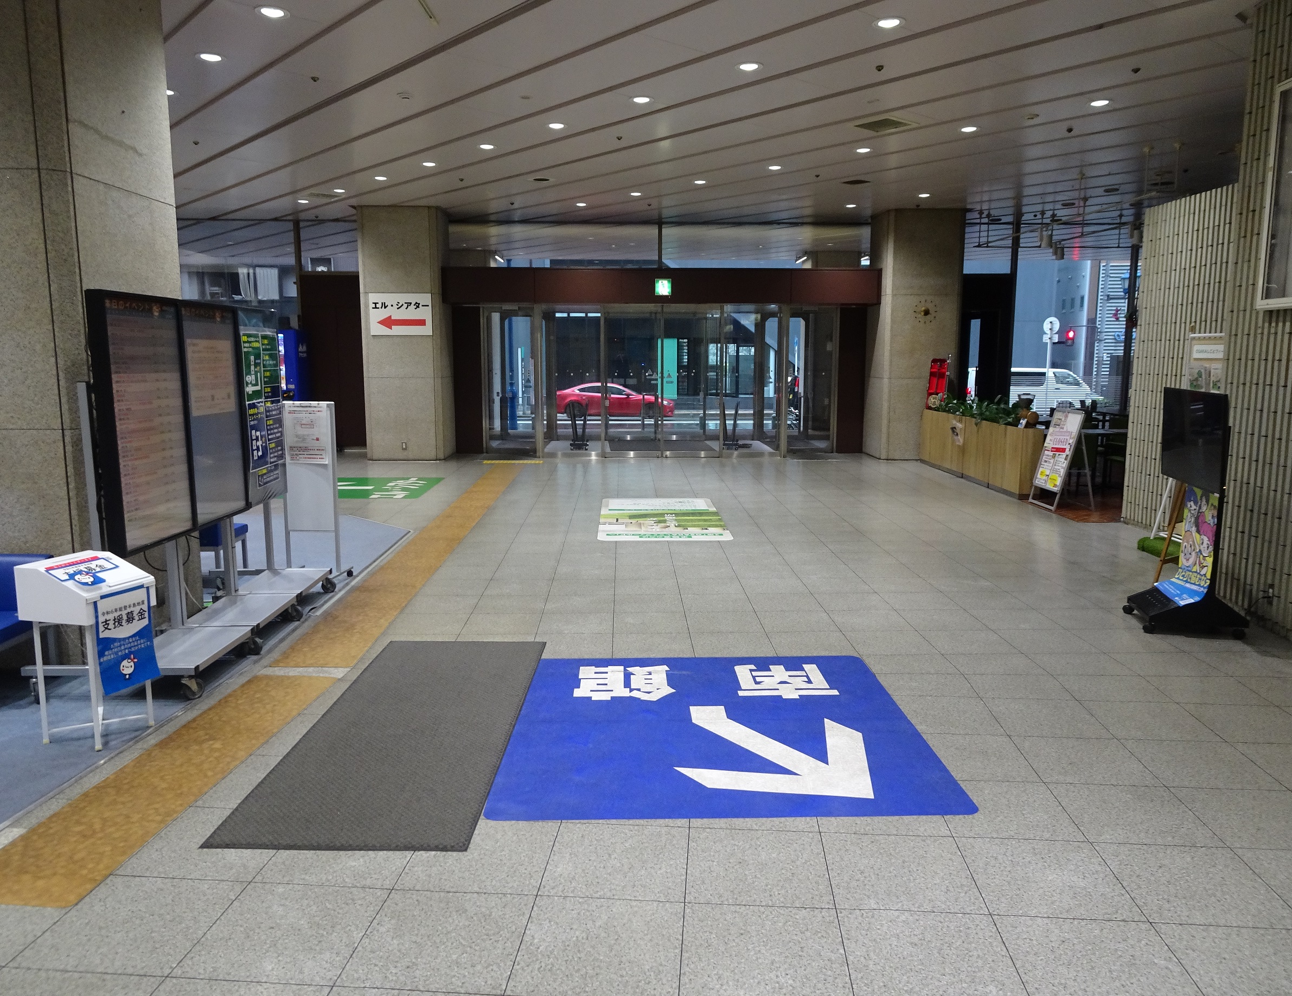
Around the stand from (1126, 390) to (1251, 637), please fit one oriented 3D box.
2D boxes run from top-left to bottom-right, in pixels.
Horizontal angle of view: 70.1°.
[{"bbox_3d":[2.976,0.090,4.992,0.517,1.333,0.827,2,9,12],"label":"stand"}]

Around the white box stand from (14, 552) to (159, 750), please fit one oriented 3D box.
[{"bbox_3d":[-2.212,0.603,3.689,0.337,0.717,0.327,3,10,16],"label":"white box stand"}]

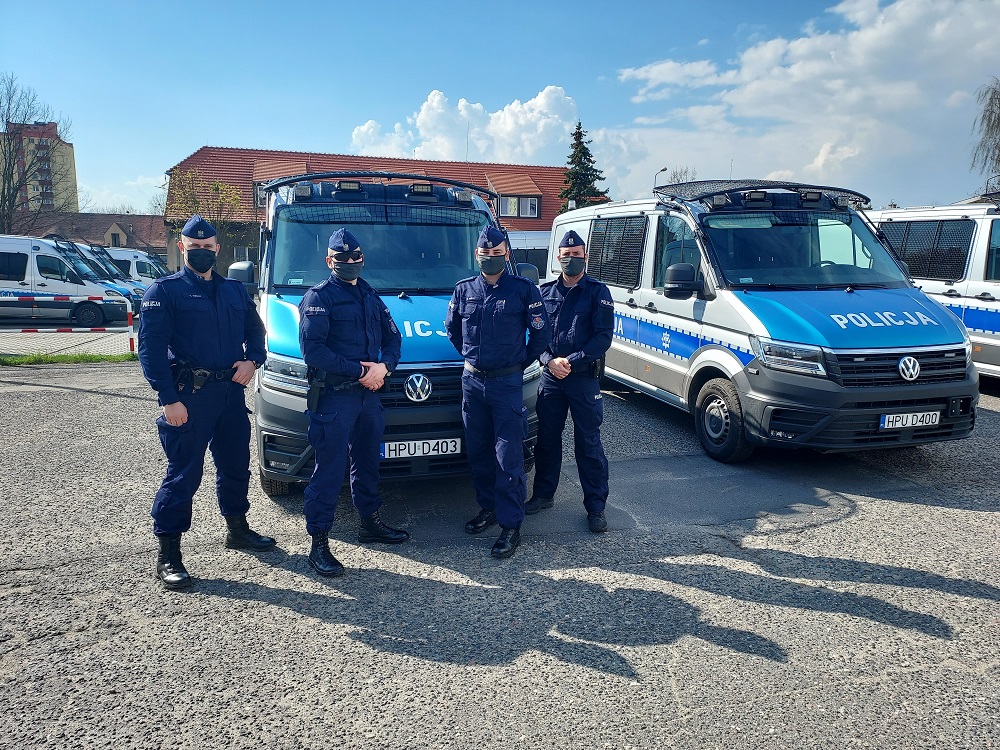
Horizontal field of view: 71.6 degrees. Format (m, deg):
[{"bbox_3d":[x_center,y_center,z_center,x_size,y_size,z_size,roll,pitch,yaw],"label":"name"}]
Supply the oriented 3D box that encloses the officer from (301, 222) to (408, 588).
[{"bbox_3d":[-0.800,0.132,3.820,0.600,1.830,0.430,-8,12,-39],"label":"officer"}]

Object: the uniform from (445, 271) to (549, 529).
[{"bbox_3d":[0.000,0.138,4.095,0.580,1.470,0.400,4,10,25],"label":"uniform"}]

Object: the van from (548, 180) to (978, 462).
[{"bbox_3d":[2.305,-0.828,7.789,2.120,2.450,5.980,-2,9,-13],"label":"van"}]

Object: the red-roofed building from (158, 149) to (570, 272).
[{"bbox_3d":[-7.294,-11.940,54.773,33.750,10.258,11.250,-3,9,-19],"label":"red-roofed building"}]

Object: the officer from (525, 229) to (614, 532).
[{"bbox_3d":[0.420,0.022,4.431,0.560,1.850,0.430,4,10,25],"label":"officer"}]

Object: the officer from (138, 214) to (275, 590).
[{"bbox_3d":[-1.590,0.127,3.698,0.660,1.880,0.440,-8,12,-41],"label":"officer"}]

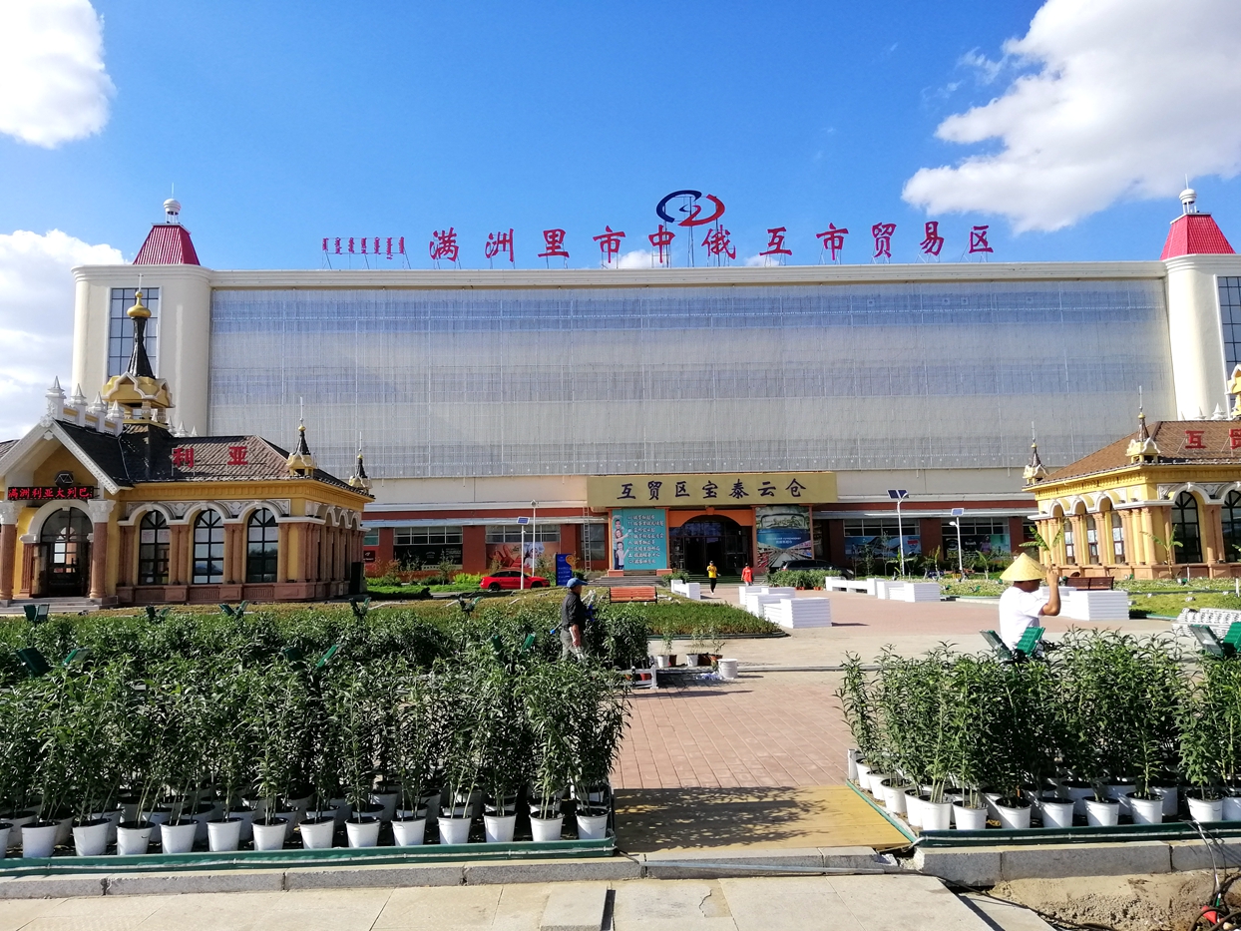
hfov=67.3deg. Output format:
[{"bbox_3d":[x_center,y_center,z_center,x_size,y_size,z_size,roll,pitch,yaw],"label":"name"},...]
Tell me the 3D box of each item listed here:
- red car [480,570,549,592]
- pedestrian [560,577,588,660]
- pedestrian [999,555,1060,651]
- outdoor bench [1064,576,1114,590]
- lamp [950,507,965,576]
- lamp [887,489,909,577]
[{"bbox_3d":[-7.077,7.803,62.922,4.750,1.430,1.840,-1,-6,-3],"label":"red car"},{"bbox_3d":[-0.615,2.325,12.361,0.500,1.650,0.500,-1,-6,-3],"label":"pedestrian"},{"bbox_3d":[3.604,1.652,8.104,0.530,1.770,0.480,-1,-6,-5],"label":"pedestrian"},{"bbox_3d":[16.374,4.308,32.455,1.670,0.830,0.650,0,-6,-14],"label":"outdoor bench"},{"bbox_3d":[20.108,4.828,55.250,0.800,4.600,0.650,1,-7,-17],"label":"lamp"},{"bbox_3d":[17.408,4.503,58.175,1.200,6.000,0.900,-4,-7,24],"label":"lamp"}]

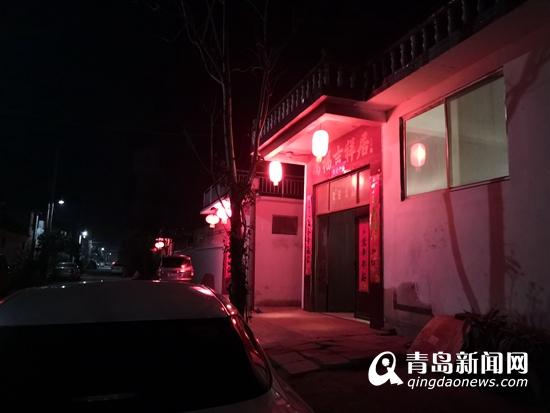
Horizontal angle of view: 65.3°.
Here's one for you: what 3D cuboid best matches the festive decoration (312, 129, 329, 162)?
[{"bbox_3d":[0.948,-1.259,8.900,0.350,0.660,0.350,2,-8,0],"label":"festive decoration"}]

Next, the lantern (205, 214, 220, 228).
[{"bbox_3d":[-2.449,0.599,16.900,0.560,0.520,0.560,5,-9,-21],"label":"lantern"}]

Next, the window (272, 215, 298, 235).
[{"bbox_3d":[0.325,0.589,13.300,0.850,0.580,0.100,5,-9,-21],"label":"window"}]

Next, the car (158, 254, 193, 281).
[{"bbox_3d":[-5.459,3.525,23.144,1.770,1.720,4.500,4,-9,-15],"label":"car"}]

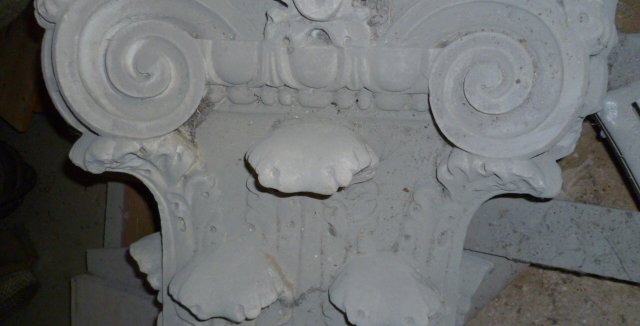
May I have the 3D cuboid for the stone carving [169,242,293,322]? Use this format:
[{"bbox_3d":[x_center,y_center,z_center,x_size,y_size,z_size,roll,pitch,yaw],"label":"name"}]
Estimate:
[{"bbox_3d":[-0.114,0.154,0.685,0.155,0.080,0.079,3,98,0],"label":"stone carving"}]

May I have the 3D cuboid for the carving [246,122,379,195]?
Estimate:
[{"bbox_3d":[-0.009,-0.008,0.650,0.158,0.085,0.081,3,98,0],"label":"carving"}]

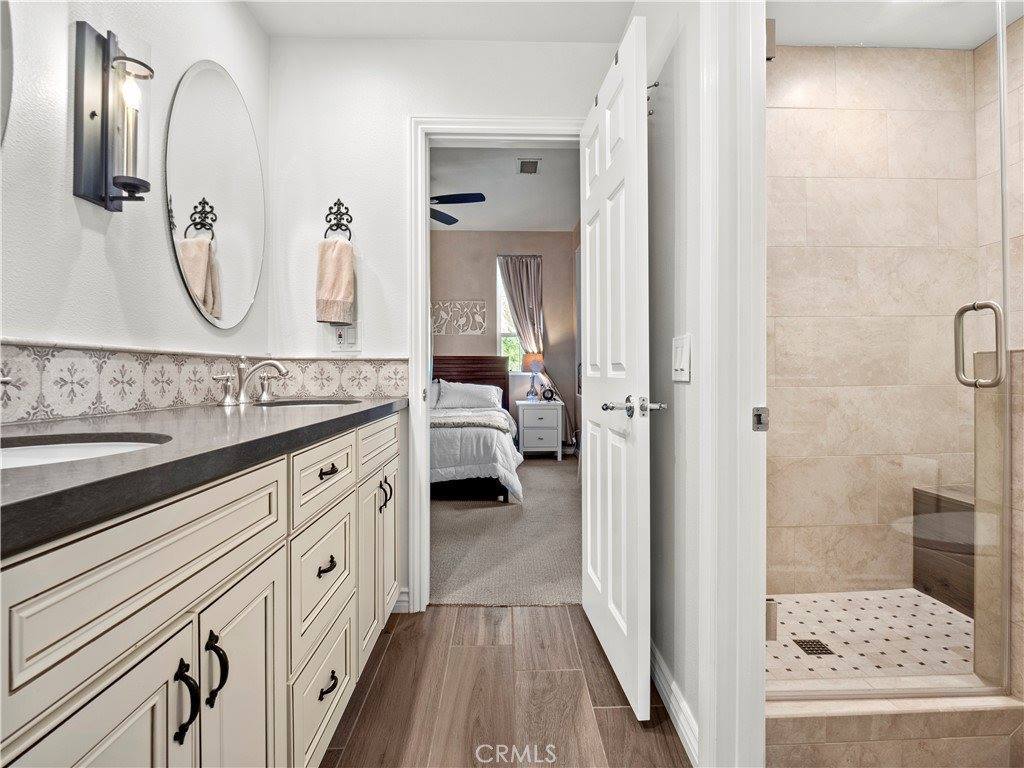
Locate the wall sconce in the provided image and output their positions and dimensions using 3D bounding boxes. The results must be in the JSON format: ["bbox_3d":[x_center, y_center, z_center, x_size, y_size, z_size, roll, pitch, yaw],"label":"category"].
[{"bbox_3d":[-0.934,-0.628,1.141,0.130,0.413,0.125,0,1,-1],"label":"wall sconce"}]

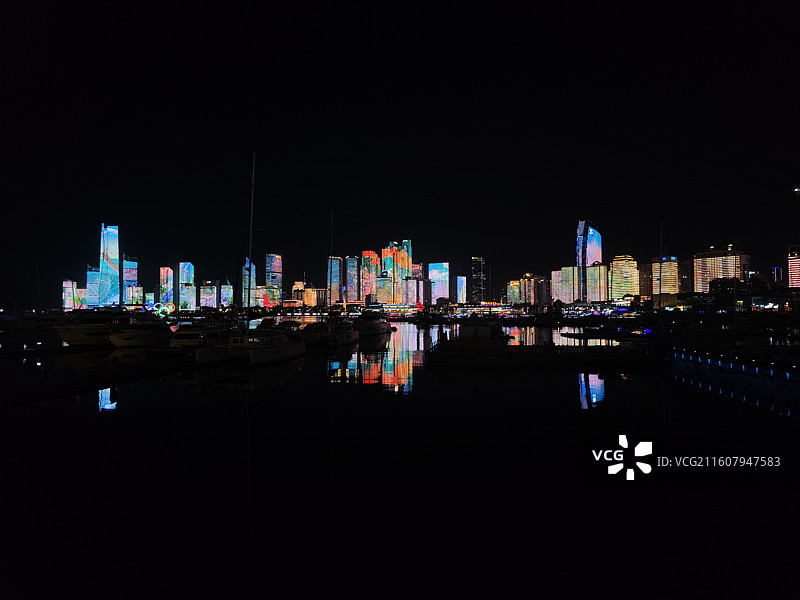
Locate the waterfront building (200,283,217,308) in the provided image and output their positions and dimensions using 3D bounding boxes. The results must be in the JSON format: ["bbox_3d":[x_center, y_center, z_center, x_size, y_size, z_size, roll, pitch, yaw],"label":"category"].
[{"bbox_3d":[-650.200,-6.800,1800.000,48.000,98.200,36.000,0,-2,-16],"label":"waterfront building"}]

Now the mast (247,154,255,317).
[{"bbox_3d":[-13.501,-5.373,48.000,0.300,15.800,0.300,2,-2,12],"label":"mast"}]

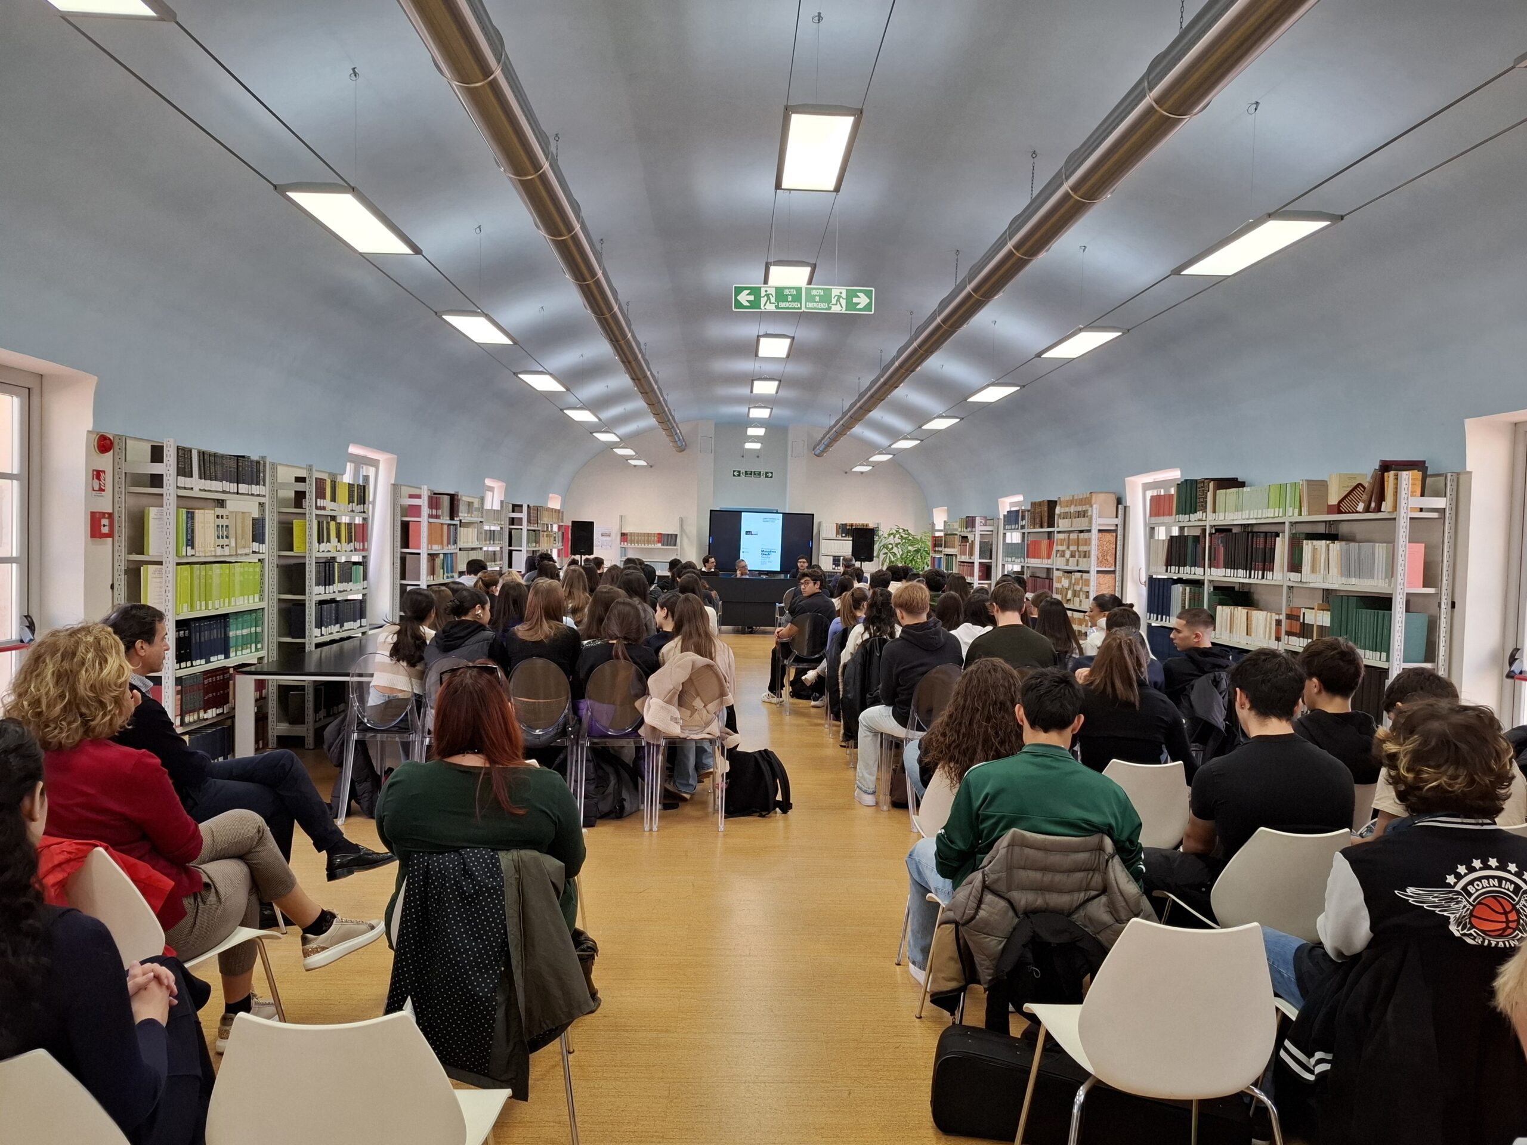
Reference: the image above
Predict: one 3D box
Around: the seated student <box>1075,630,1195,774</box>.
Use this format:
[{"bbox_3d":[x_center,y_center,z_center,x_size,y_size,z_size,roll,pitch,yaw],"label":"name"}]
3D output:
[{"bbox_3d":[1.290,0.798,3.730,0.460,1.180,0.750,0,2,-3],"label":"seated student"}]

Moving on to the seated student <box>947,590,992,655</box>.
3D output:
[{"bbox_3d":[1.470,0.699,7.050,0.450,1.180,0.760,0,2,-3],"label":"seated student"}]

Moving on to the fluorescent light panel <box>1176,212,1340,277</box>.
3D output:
[{"bbox_3d":[2.352,-1.569,4.906,0.331,0.045,0.969,1,2,-2],"label":"fluorescent light panel"}]

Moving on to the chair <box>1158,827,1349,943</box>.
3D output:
[{"bbox_3d":[1.433,1.061,2.977,0.530,0.775,0.520,1,2,-2],"label":"chair"}]

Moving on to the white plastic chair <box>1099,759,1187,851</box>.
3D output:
[{"bbox_3d":[1.332,1.034,3.824,0.530,0.775,0.520,1,2,-2],"label":"white plastic chair"}]

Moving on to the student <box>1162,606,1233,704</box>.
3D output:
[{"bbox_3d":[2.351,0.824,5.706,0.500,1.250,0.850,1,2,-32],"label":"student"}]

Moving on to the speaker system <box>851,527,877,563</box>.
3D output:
[{"bbox_3d":[1.767,-0.487,18.000,0.390,0.600,0.360,1,2,-2],"label":"speaker system"}]

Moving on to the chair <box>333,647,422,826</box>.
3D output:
[{"bbox_3d":[-2.010,0.884,5.600,0.390,0.895,0.520,0,2,7],"label":"chair"}]

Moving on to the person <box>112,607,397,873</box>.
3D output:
[{"bbox_3d":[-1.901,0.755,3.584,0.570,1.280,0.950,3,2,40],"label":"person"}]

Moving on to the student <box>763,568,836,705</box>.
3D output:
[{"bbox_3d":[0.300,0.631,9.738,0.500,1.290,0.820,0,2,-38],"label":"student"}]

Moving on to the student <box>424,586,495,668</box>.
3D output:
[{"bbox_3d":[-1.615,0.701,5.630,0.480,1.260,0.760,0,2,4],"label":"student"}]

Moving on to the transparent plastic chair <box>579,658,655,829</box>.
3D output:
[{"bbox_3d":[-0.770,0.889,5.487,0.390,0.890,0.520,1,2,-2],"label":"transparent plastic chair"}]

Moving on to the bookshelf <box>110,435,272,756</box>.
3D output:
[{"bbox_3d":[-3.252,0.285,5.830,0.300,1.985,1.130,1,2,-2],"label":"bookshelf"}]

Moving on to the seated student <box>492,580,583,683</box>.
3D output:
[{"bbox_3d":[-1.195,0.686,5.630,0.460,1.290,0.760,0,2,-1],"label":"seated student"}]

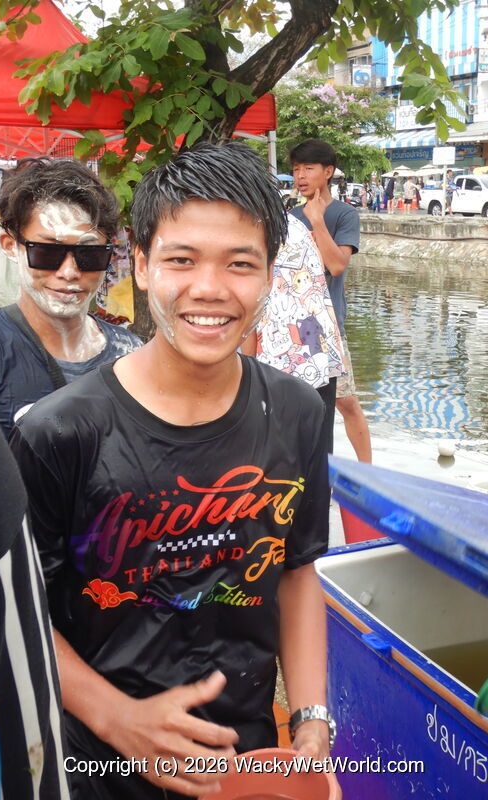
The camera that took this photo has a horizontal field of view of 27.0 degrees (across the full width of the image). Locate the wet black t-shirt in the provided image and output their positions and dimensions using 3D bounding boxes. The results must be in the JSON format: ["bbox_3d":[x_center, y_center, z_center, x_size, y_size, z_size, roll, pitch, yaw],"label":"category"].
[{"bbox_3d":[-0.090,0.270,1.330,0.440,0.620,0.250,-5,17,-21],"label":"wet black t-shirt"}]

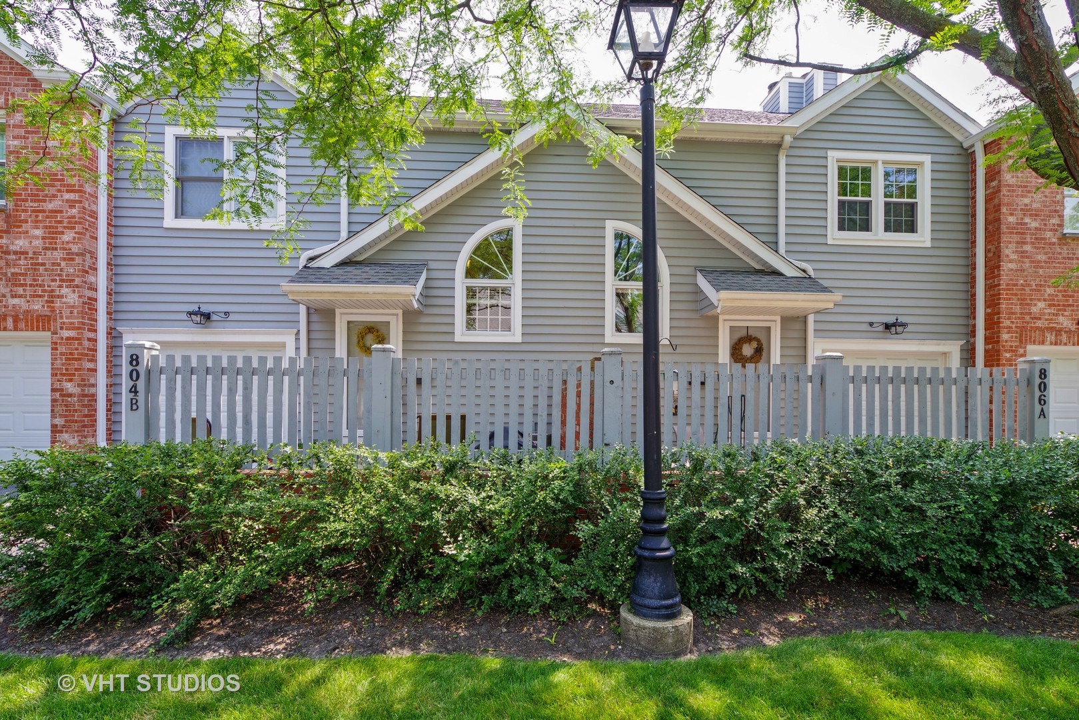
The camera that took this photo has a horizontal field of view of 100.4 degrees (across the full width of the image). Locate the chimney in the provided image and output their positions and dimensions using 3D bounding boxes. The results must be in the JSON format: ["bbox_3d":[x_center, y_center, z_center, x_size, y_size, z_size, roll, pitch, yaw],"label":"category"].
[{"bbox_3d":[7.538,-7.324,13.044,1.336,1.330,1.755,1,-3,-4],"label":"chimney"}]

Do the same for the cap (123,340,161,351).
[{"bbox_3d":[-3.153,-0.119,3.578,0.153,0.056,0.153,1,-3,-4],"label":"cap"}]

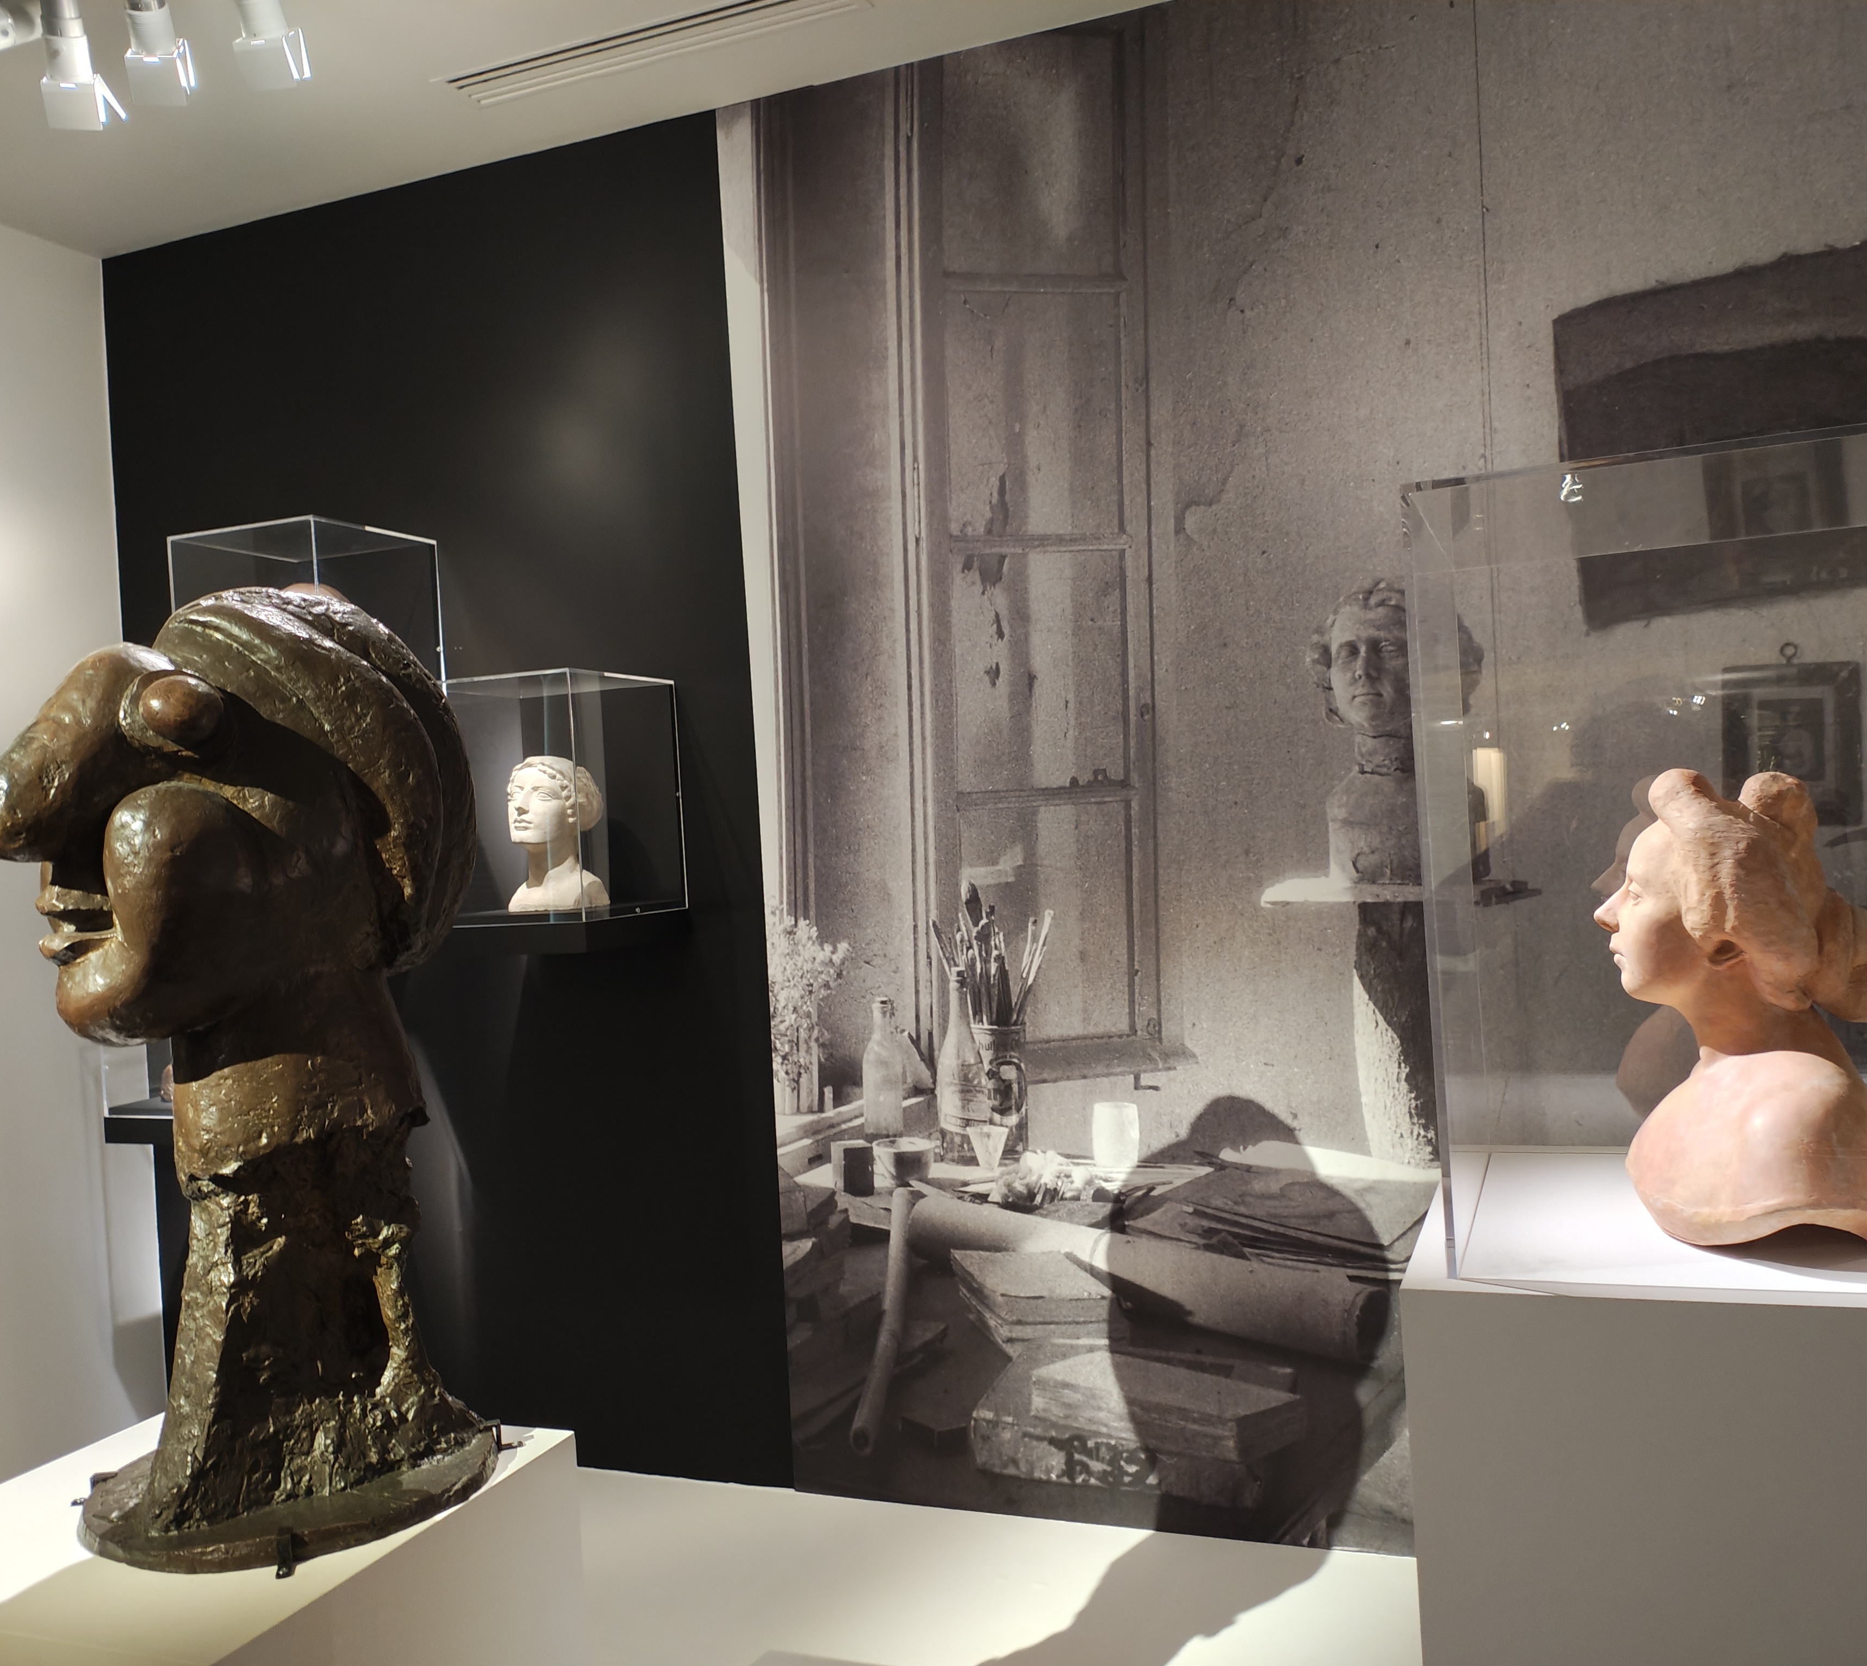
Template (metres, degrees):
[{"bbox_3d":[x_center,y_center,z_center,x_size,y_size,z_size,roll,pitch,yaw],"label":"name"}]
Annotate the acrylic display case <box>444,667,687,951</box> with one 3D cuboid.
[{"bbox_3d":[-0.784,-0.041,3.309,0.381,0.528,0.390,-3,0,21],"label":"acrylic display case"}]

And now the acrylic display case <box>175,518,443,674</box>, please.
[{"bbox_3d":[-1.359,-0.379,3.526,0.384,0.528,0.384,-3,0,21],"label":"acrylic display case"}]

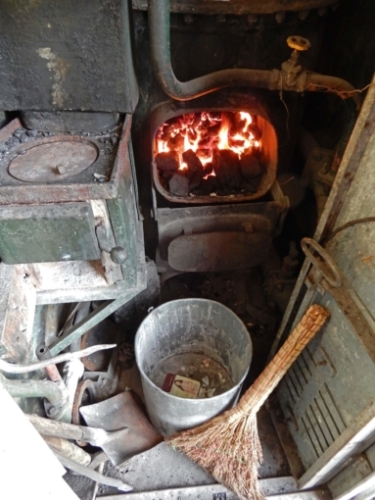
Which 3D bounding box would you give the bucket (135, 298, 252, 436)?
[{"bbox_3d":[0.016,0.360,1.033,0.312,0.305,0.312,1,45,-1],"label":"bucket"}]

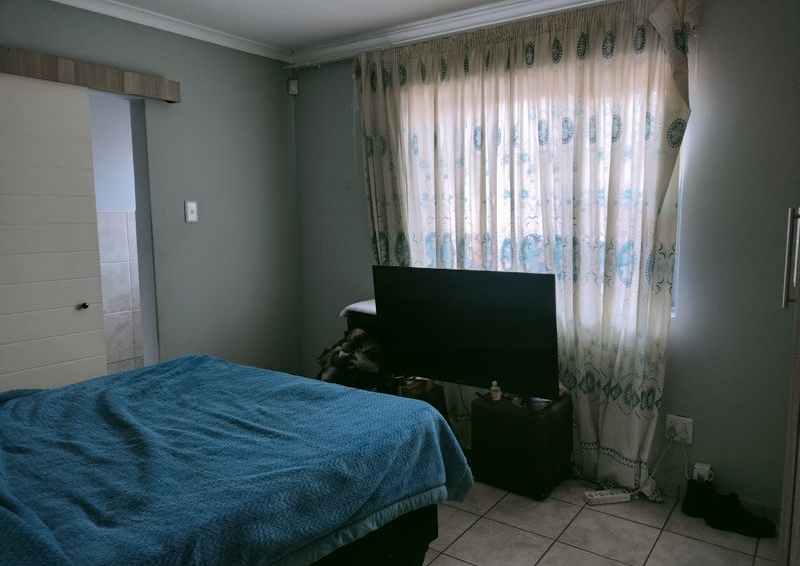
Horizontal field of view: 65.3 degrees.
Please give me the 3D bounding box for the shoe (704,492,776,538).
[{"bbox_3d":[1.494,1.004,2.740,0.270,0.135,0.100,2,7,22],"label":"shoe"}]

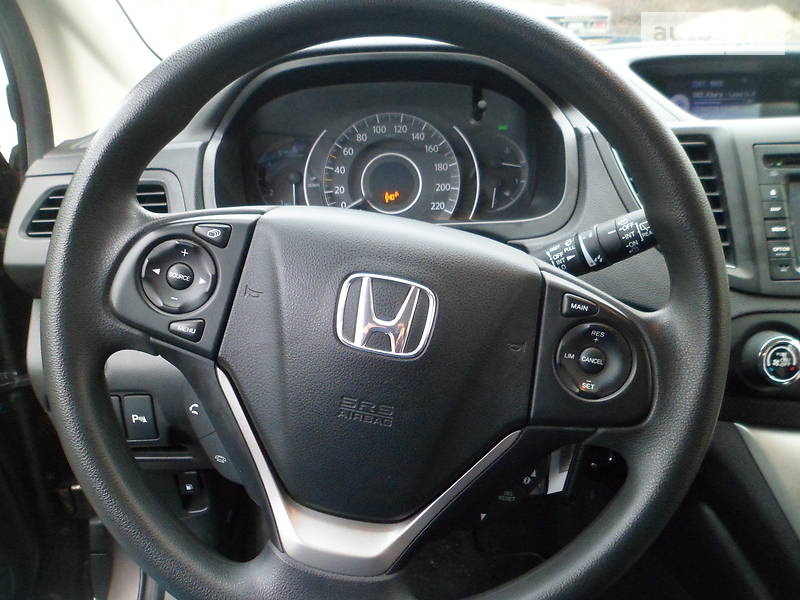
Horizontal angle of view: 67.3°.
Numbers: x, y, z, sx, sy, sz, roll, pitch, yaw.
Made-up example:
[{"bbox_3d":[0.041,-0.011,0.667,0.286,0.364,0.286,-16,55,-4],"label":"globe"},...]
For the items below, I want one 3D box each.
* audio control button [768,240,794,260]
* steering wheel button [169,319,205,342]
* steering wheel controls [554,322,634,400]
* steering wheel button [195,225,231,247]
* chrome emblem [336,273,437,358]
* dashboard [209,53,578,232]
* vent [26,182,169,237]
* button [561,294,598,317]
[{"bbox_3d":[0.308,-0.040,0.485,0.021,0.017,0.006,-2,-9,-1],"label":"audio control button"},{"bbox_3d":[-0.120,0.017,0.338,0.021,0.014,0.006,11,-11,1],"label":"steering wheel button"},{"bbox_3d":[0.110,0.034,0.339,0.045,0.044,0.012,11,-11,1],"label":"steering wheel controls"},{"bbox_3d":[-0.108,-0.036,0.348,0.022,0.014,0.006,11,-11,1],"label":"steering wheel button"},{"bbox_3d":[-0.007,0.008,0.333,0.053,0.043,0.005,11,-11,1],"label":"chrome emblem"},{"bbox_3d":[-0.007,-0.148,0.580,0.339,0.168,0.090,-2,0,-1],"label":"dashboard"},{"bbox_3d":[-0.277,-0.083,0.550,0.130,0.050,0.030,-2,0,-2],"label":"vent"},{"bbox_3d":[0.103,0.003,0.345,0.022,0.013,0.006,11,-11,1],"label":"button"}]

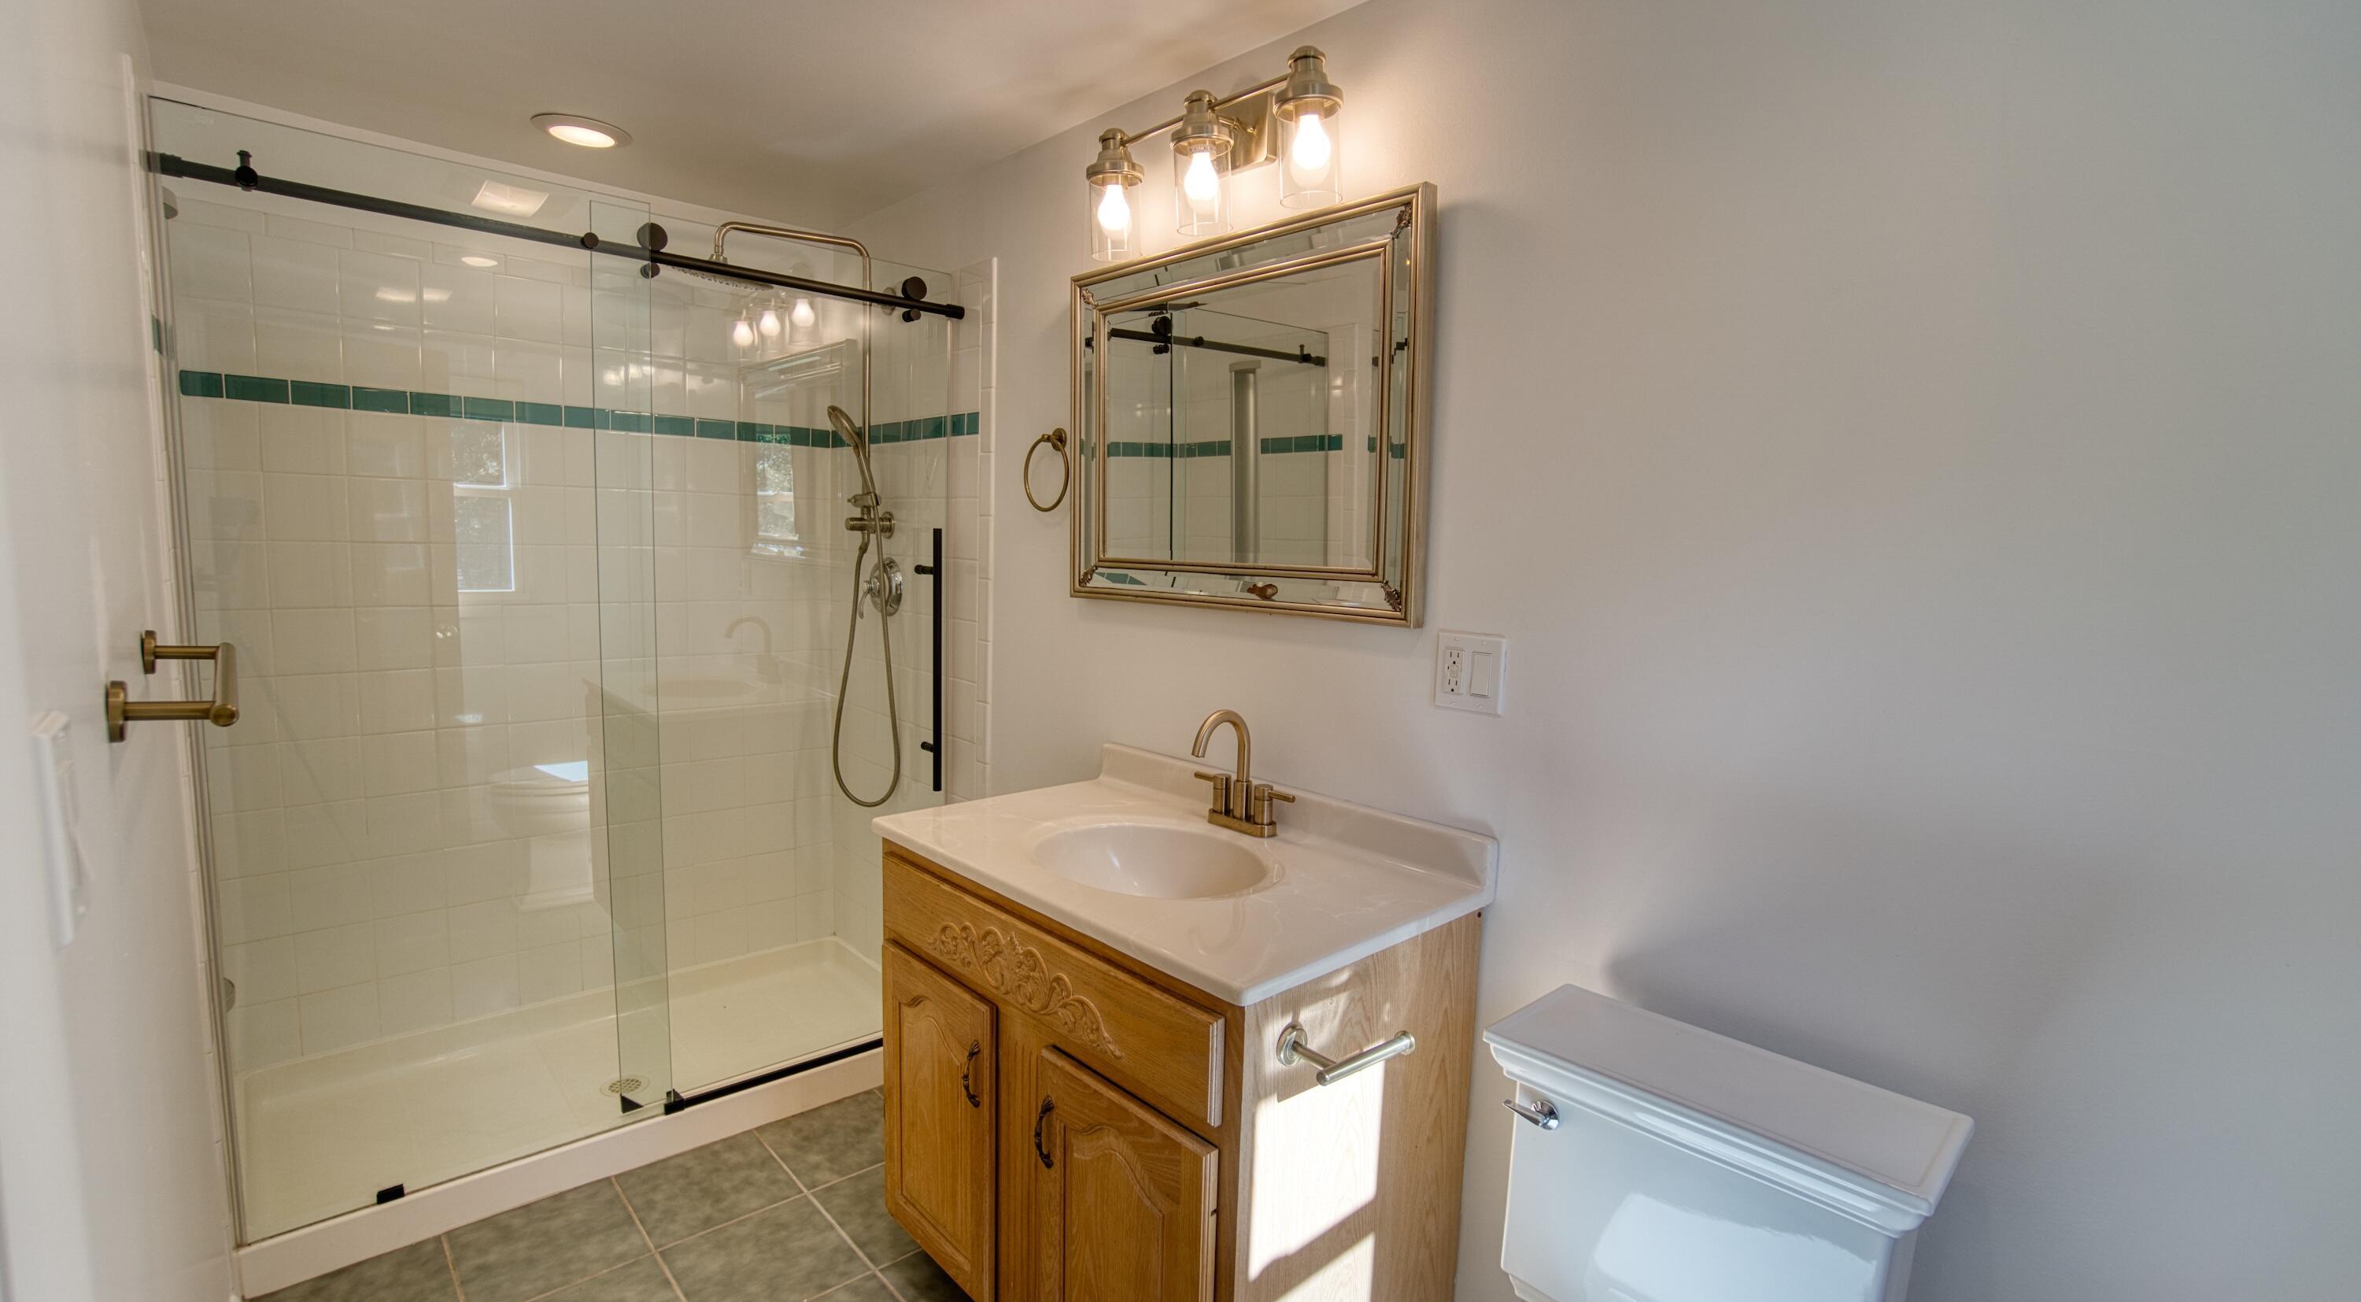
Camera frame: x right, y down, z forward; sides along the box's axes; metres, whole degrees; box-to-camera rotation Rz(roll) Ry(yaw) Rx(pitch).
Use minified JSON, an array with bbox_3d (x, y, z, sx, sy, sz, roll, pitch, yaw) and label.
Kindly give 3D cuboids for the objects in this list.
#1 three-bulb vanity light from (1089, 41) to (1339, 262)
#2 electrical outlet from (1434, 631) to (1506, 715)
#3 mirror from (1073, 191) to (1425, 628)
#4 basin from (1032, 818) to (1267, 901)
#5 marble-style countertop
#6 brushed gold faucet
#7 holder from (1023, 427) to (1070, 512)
[{"bbox_3d":[0.069,-0.860,1.759,0.190,0.245,0.570,-4,9,-44],"label":"three-bulb vanity light"},{"bbox_3d":[0.457,0.036,1.562,0.008,0.121,0.119,-4,9,-44],"label":"electrical outlet"},{"bbox_3d":[0.080,-0.420,1.870,0.037,0.685,0.874,-8,11,-44],"label":"mirror"},{"bbox_3d":[-0.053,0.417,1.673,0.365,0.140,0.440,-4,9,-44],"label":"basin"},{"bbox_3d":[-0.039,0.315,1.689,0.565,0.106,0.945,-4,9,-44],"label":"marble-style countertop"},{"bbox_3d":[0.078,0.223,1.806,0.165,0.226,0.255,-4,9,-44],"label":"brushed gold faucet"},{"bbox_3d":[-0.293,-0.411,2.253,0.064,0.190,0.172,-4,9,-44],"label":"holder"}]

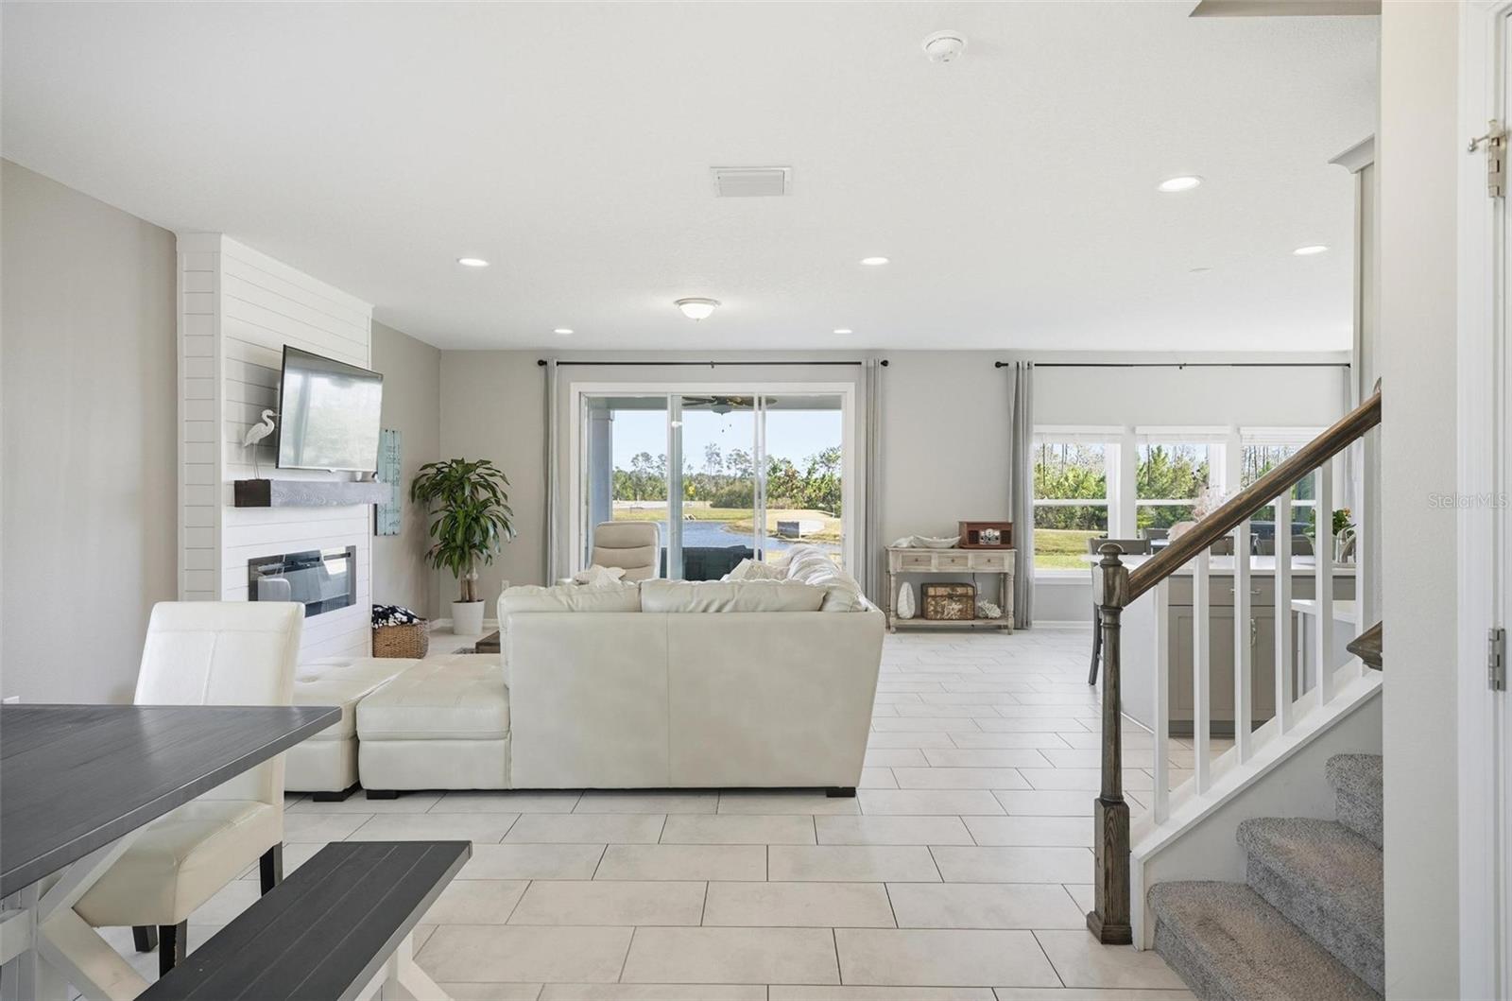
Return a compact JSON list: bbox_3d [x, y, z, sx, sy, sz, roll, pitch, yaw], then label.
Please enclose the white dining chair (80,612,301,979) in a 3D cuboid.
[{"bbox_3d":[-1.651,0.827,2.262,0.452,1.020,0.580,0,1,0],"label":"white dining chair"}]

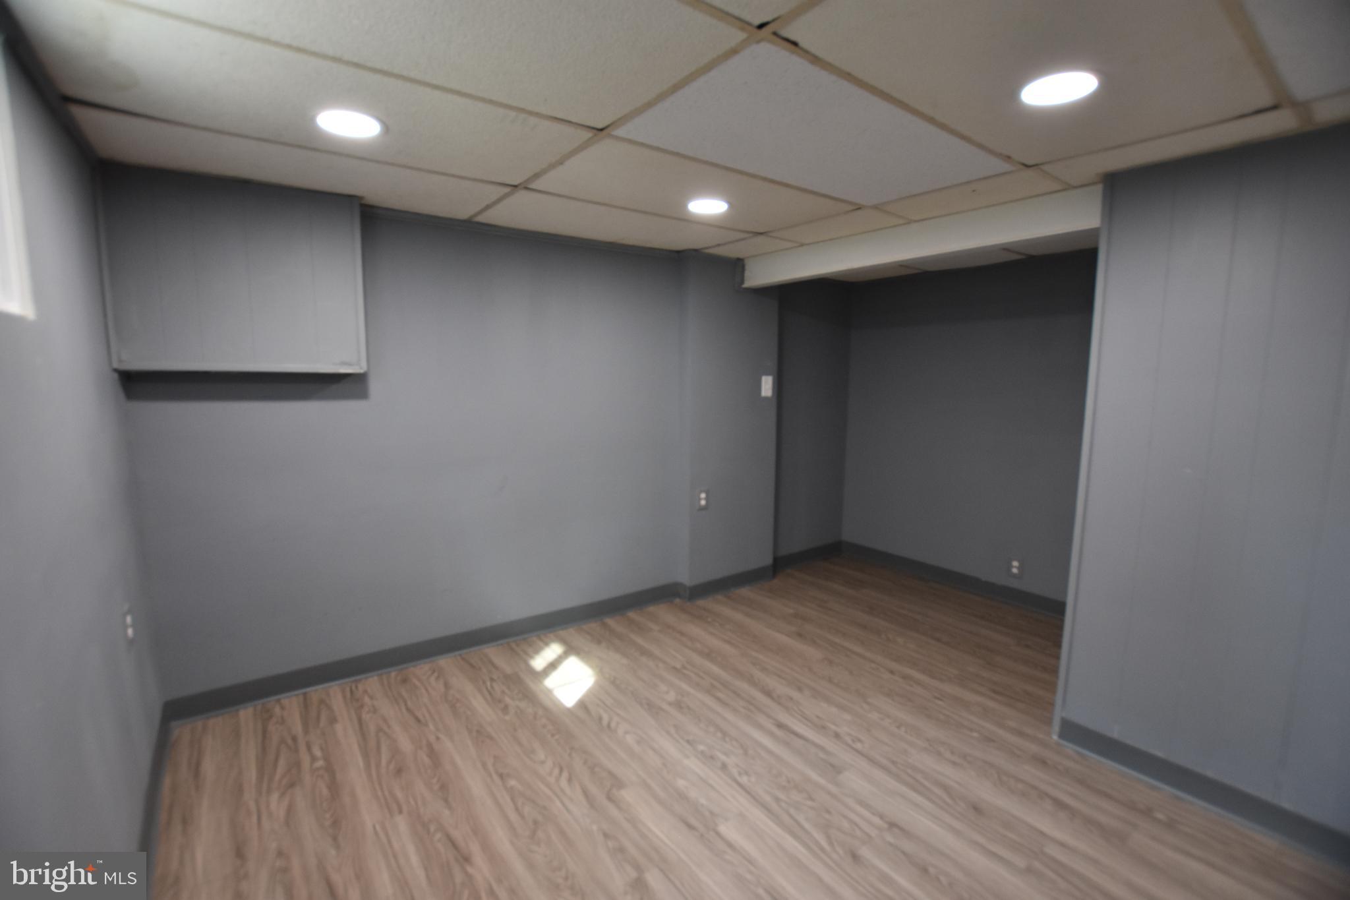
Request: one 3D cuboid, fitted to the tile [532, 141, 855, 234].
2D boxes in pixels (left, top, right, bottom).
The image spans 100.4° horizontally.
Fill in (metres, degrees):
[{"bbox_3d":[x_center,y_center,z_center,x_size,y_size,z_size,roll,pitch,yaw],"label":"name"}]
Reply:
[{"bbox_3d":[0.112,-0.980,2.183,1.203,0.020,0.584,-6,10,-37],"label":"tile"}]

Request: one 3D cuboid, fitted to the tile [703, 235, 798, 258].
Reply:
[{"bbox_3d":[0.417,-1.120,3.091,0.325,0.020,0.444,-6,10,-37],"label":"tile"}]

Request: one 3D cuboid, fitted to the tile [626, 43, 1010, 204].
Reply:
[{"bbox_3d":[0.481,-0.905,1.701,1.203,0.020,0.575,-6,10,-37],"label":"tile"}]

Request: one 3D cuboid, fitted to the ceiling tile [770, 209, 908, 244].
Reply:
[{"bbox_3d":[0.747,-1.053,2.660,0.325,0.020,0.584,-6,10,-37],"label":"ceiling tile"}]

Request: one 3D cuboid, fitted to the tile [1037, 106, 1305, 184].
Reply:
[{"bbox_3d":[1.458,-0.905,1.706,0.293,0.020,0.533,-6,10,-37],"label":"tile"}]

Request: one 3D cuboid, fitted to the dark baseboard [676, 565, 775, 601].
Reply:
[{"bbox_3d":[0.376,0.847,3.610,0.750,0.105,0.018,-4,9,-37],"label":"dark baseboard"}]

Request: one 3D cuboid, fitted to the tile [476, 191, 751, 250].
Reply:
[{"bbox_3d":[-0.247,-1.053,2.651,1.203,0.020,0.538,-6,10,-37],"label":"tile"}]

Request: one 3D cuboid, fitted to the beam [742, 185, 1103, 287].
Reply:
[{"bbox_3d":[1.004,-0.970,2.722,0.120,0.170,1.820,-4,9,-37],"label":"beam"}]

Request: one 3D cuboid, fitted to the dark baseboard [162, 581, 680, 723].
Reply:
[{"bbox_3d":[-0.922,0.910,2.748,2.320,0.105,0.018,-4,9,-37],"label":"dark baseboard"}]

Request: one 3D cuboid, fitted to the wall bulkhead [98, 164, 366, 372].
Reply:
[{"bbox_3d":[-1.534,-0.611,2.019,0.730,0.660,0.140,-4,9,-37],"label":"wall bulkhead"}]

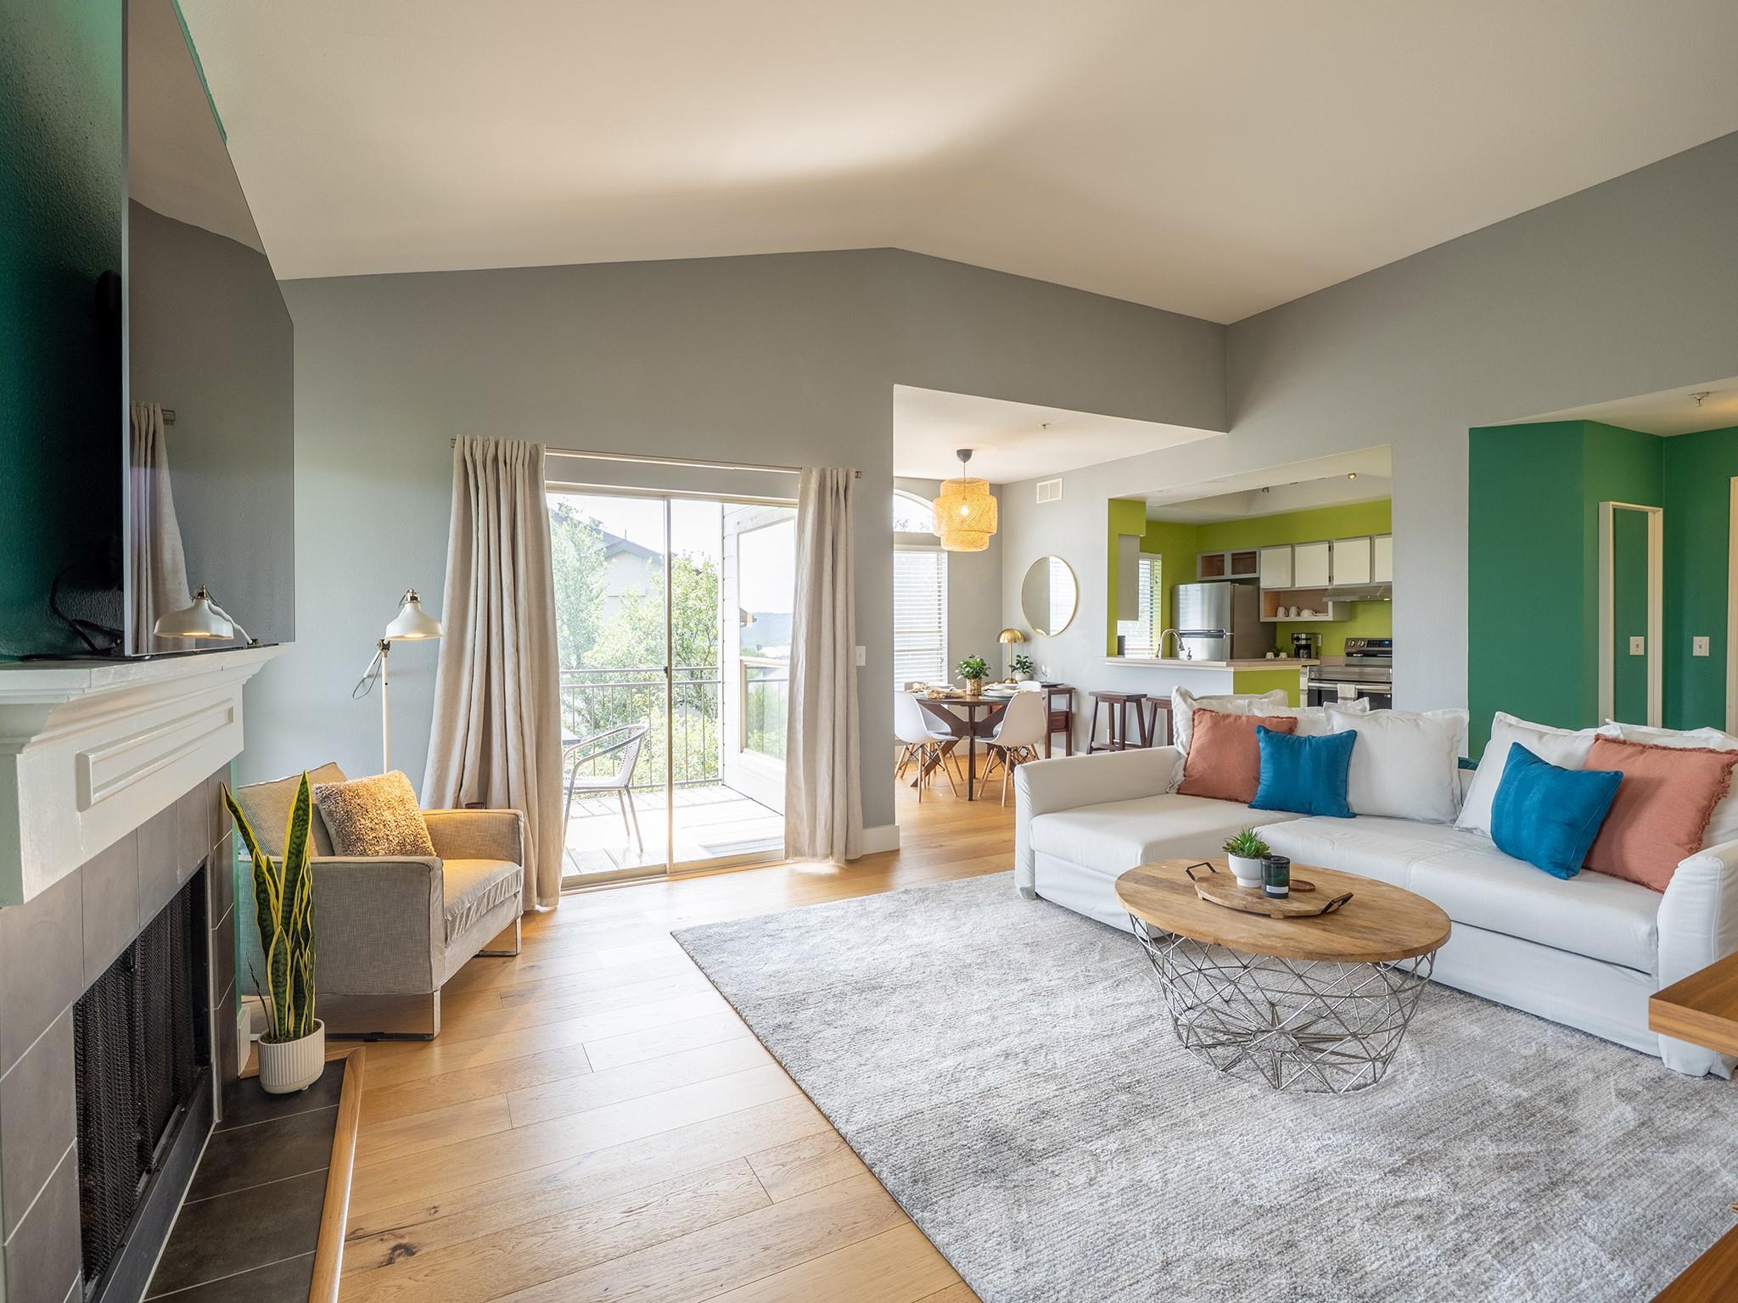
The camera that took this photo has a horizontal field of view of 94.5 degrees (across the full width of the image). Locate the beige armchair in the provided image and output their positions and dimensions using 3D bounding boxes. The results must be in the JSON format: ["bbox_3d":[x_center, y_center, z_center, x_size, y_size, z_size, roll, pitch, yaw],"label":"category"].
[{"bbox_3d":[-1.777,0.844,2.895,0.780,0.800,0.700,0,2,-1],"label":"beige armchair"}]

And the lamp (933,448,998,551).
[{"bbox_3d":[0.761,-1.199,6.360,0.500,0.815,0.500,0,2,0],"label":"lamp"}]

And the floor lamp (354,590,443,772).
[{"bbox_3d":[-2.020,0.481,3.416,0.400,1.500,0.270,0,2,22],"label":"floor lamp"}]

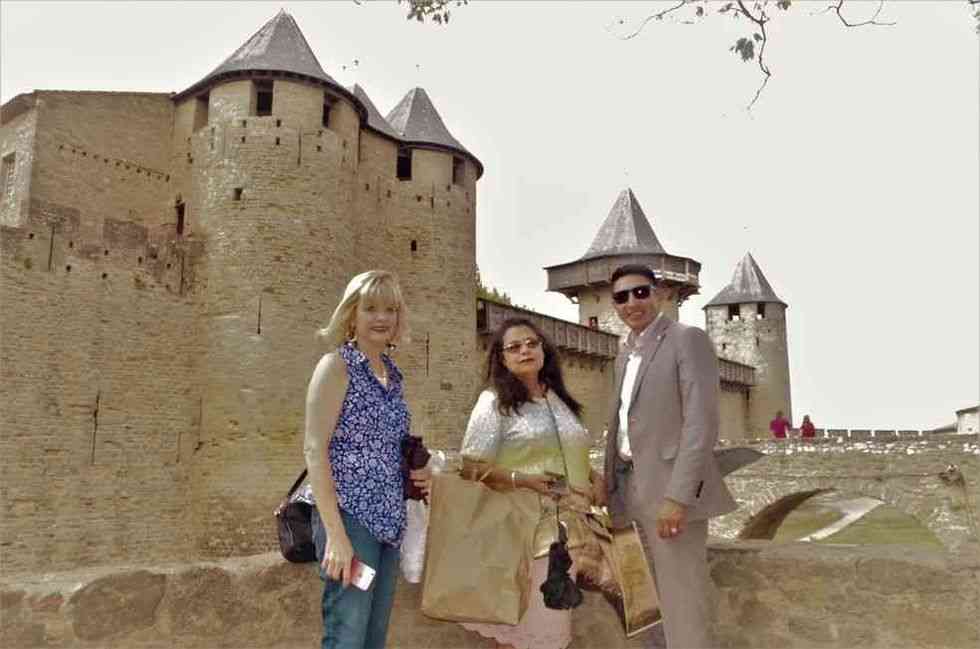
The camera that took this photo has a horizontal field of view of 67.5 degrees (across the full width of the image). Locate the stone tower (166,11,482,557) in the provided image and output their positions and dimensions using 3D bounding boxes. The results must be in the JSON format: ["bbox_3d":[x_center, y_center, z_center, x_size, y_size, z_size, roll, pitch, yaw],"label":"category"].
[{"bbox_3d":[-6.531,-1.593,32.304,7.800,21.500,15.100,-5,-9,34],"label":"stone tower"}]

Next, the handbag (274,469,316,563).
[{"bbox_3d":[-0.583,0.597,2.294,0.130,0.300,0.220,5,-9,-37],"label":"handbag"}]

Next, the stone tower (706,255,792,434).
[{"bbox_3d":[24.952,3.053,70.161,8.200,20.300,8.200,-5,-9,37],"label":"stone tower"}]

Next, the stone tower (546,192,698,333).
[{"bbox_3d":[10.376,0.486,56.372,11.400,22.600,11.400,-5,-9,34],"label":"stone tower"}]

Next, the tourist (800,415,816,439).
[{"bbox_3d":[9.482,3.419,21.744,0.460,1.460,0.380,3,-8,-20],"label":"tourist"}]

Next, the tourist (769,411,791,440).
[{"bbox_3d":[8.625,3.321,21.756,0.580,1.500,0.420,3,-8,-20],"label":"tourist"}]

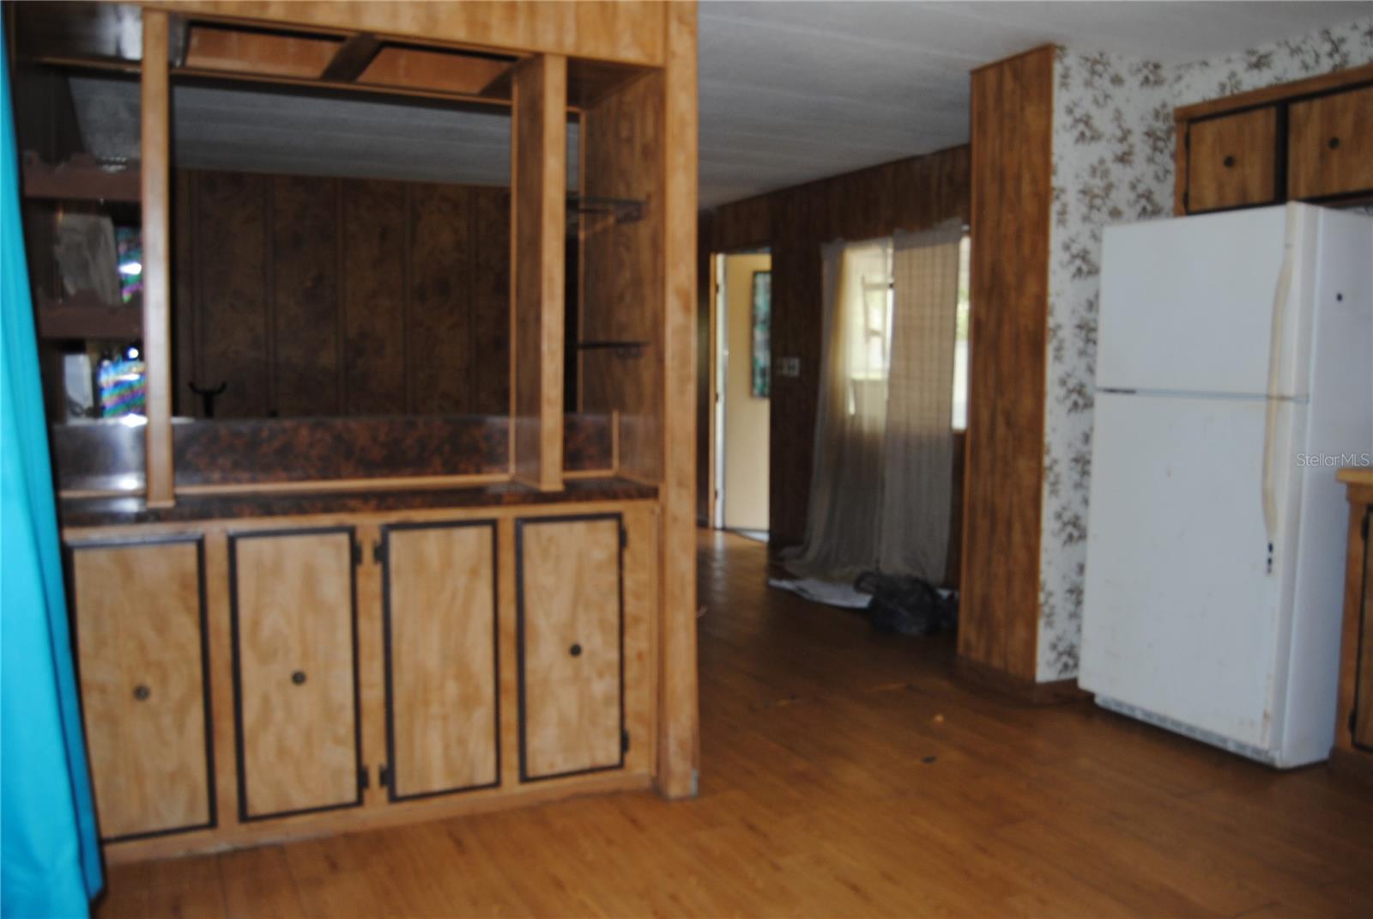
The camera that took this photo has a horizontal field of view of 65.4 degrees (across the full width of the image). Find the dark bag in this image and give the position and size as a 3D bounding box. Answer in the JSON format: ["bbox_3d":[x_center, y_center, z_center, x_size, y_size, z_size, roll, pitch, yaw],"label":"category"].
[{"bbox_3d":[1.048,0.645,4.974,0.398,0.199,0.374,-2,6,-26],"label":"dark bag"}]

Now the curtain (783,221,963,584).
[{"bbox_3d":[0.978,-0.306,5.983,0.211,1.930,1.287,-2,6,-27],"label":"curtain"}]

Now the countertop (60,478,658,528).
[{"bbox_3d":[-0.800,0.098,2.717,1.462,0.042,0.316,-2,5,-23],"label":"countertop"}]

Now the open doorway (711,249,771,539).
[{"bbox_3d":[0.396,-0.473,7.561,0.105,1.977,0.866,-2,6,-27],"label":"open doorway"}]

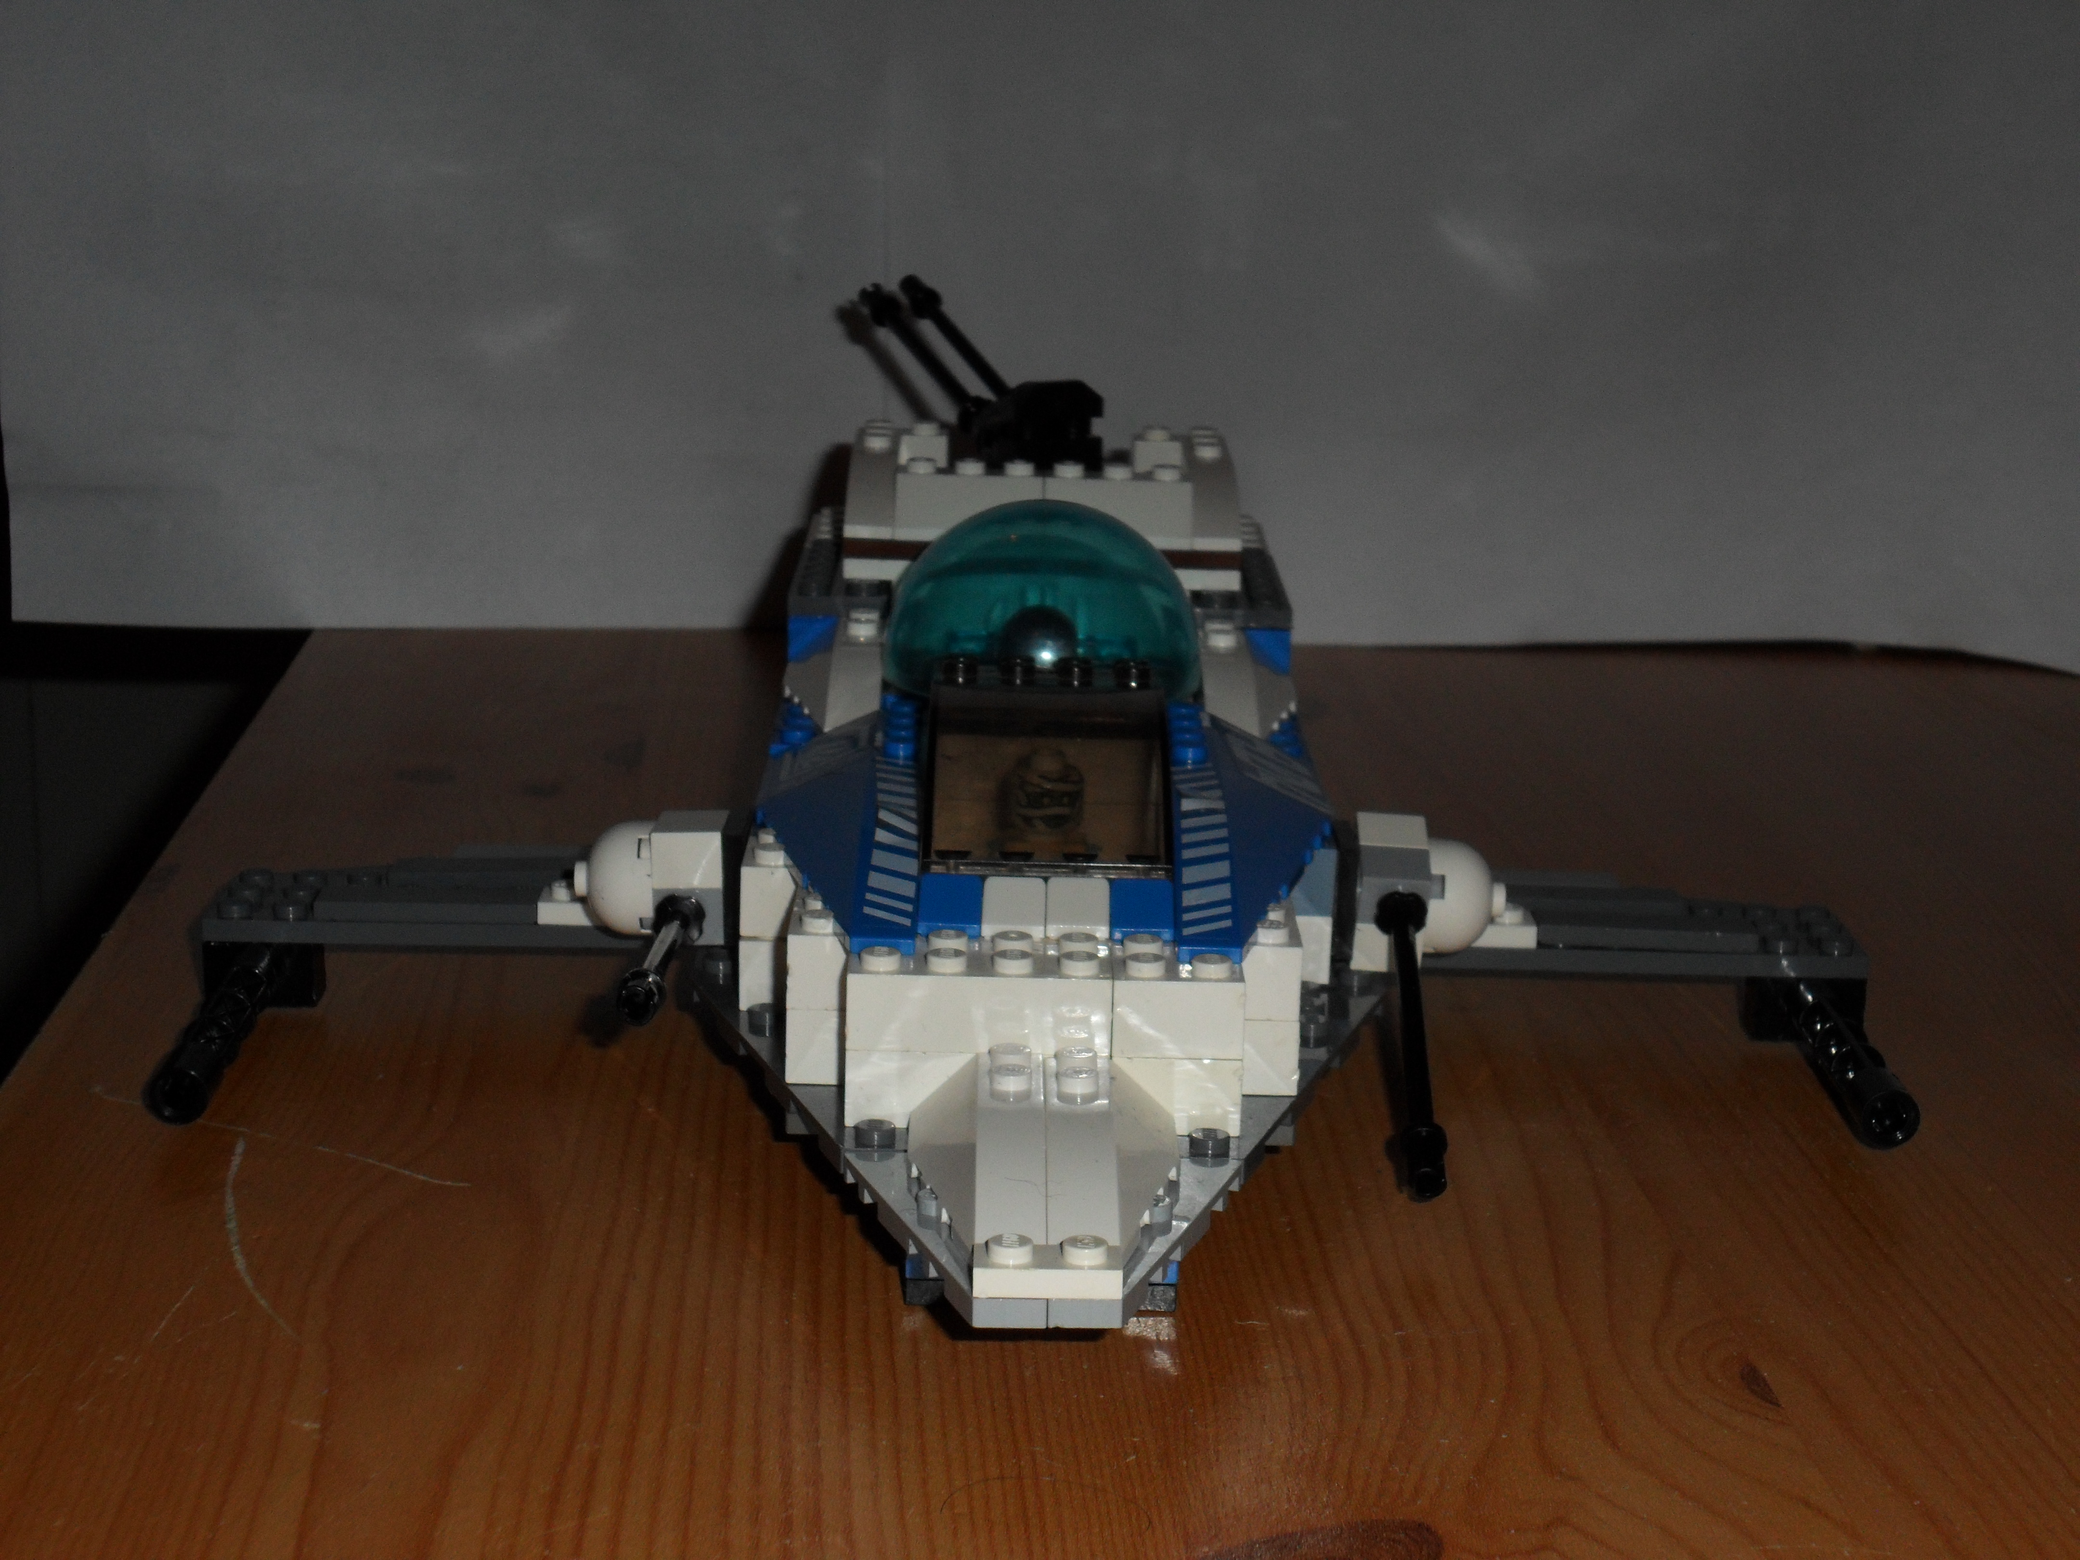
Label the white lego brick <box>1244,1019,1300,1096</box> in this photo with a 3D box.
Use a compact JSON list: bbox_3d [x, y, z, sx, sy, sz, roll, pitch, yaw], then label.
[{"bbox_3d":[0.028,0.032,0.482,0.008,0.011,0.017,1,13,-1],"label":"white lego brick"}]

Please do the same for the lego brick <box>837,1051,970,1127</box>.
[{"bbox_3d":[-0.015,0.035,0.465,0.016,0.010,0.016,1,13,-1],"label":"lego brick"}]

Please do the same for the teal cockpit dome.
[{"bbox_3d":[0.001,-0.030,0.566,0.048,0.025,0.048,1,13,-1],"label":"teal cockpit dome"}]

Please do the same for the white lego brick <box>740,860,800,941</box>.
[{"bbox_3d":[-0.036,0.014,0.510,0.008,0.010,0.016,1,13,-1],"label":"white lego brick"}]

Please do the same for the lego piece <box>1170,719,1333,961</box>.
[{"bbox_3d":[0.029,0.006,0.508,0.024,0.011,0.096,1,13,-1],"label":"lego piece"}]

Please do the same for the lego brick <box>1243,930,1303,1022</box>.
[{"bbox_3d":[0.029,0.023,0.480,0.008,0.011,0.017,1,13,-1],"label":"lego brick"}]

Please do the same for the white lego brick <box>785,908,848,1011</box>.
[{"bbox_3d":[-0.027,0.021,0.479,0.009,0.011,0.018,1,13,-1],"label":"white lego brick"}]

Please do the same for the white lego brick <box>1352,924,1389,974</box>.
[{"bbox_3d":[0.050,0.021,0.541,0.010,0.008,0.010,1,35,-1],"label":"white lego brick"}]

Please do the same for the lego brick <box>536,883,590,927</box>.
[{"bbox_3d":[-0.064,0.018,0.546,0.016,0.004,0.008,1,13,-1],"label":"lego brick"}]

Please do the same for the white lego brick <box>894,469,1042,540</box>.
[{"bbox_3d":[-0.011,-0.045,0.611,0.024,0.011,0.016,1,13,-1],"label":"white lego brick"}]

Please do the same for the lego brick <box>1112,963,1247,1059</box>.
[{"bbox_3d":[0.017,0.027,0.464,0.016,0.010,0.016,1,13,-1],"label":"lego brick"}]

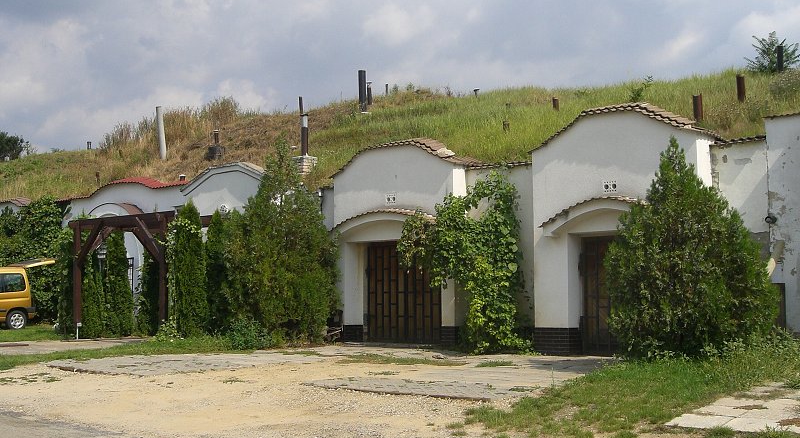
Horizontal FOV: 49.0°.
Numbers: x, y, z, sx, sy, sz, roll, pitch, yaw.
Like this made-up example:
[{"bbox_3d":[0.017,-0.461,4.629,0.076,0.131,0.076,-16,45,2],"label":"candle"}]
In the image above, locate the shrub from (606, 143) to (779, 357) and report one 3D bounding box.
[{"bbox_3d":[4.507,0.458,13.624,2.600,3.420,2.500,0,-6,0],"label":"shrub"}]

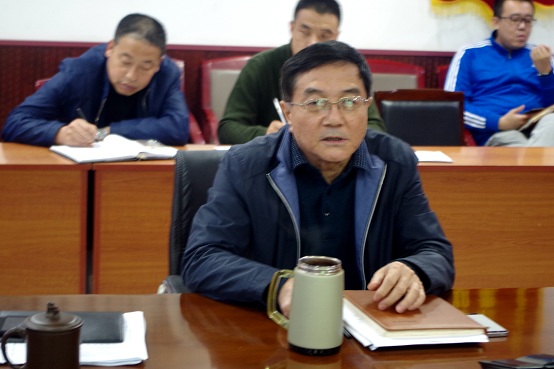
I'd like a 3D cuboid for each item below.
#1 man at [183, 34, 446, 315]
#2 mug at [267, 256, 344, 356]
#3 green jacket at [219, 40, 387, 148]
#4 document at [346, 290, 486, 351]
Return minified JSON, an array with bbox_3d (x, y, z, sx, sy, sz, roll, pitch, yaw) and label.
[{"bbox_3d":[0.060,0.332,2.529,0.540,1.240,0.700,1,11,-6],"label":"man"},{"bbox_3d":[0.047,0.202,2.121,0.127,0.147,0.094,2,11,-3],"label":"mug"},{"bbox_3d":[0.100,-0.214,4.399,0.580,0.580,0.420,1,11,-11],"label":"green jacket"},{"bbox_3d":[0.239,0.241,2.271,0.197,0.033,0.245,0,11,-13],"label":"document"}]

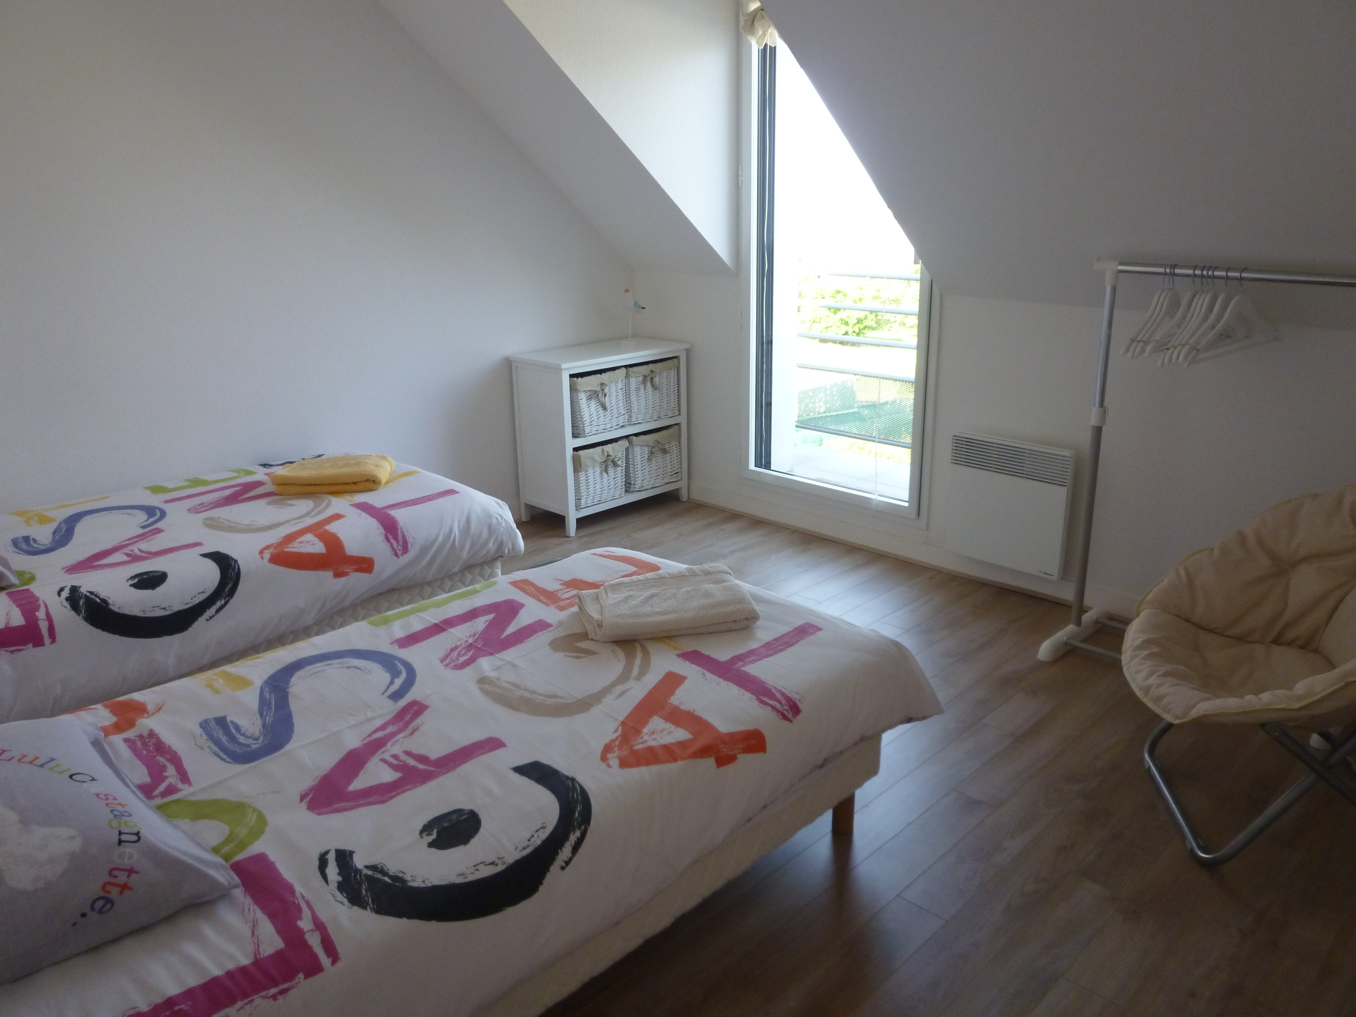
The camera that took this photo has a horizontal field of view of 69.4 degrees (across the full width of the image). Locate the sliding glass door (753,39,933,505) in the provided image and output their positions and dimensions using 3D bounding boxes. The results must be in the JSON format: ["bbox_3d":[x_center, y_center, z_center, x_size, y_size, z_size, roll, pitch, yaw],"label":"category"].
[{"bbox_3d":[0.613,-0.978,3.740,0.877,1.960,0.081,16,24,42],"label":"sliding glass door"}]

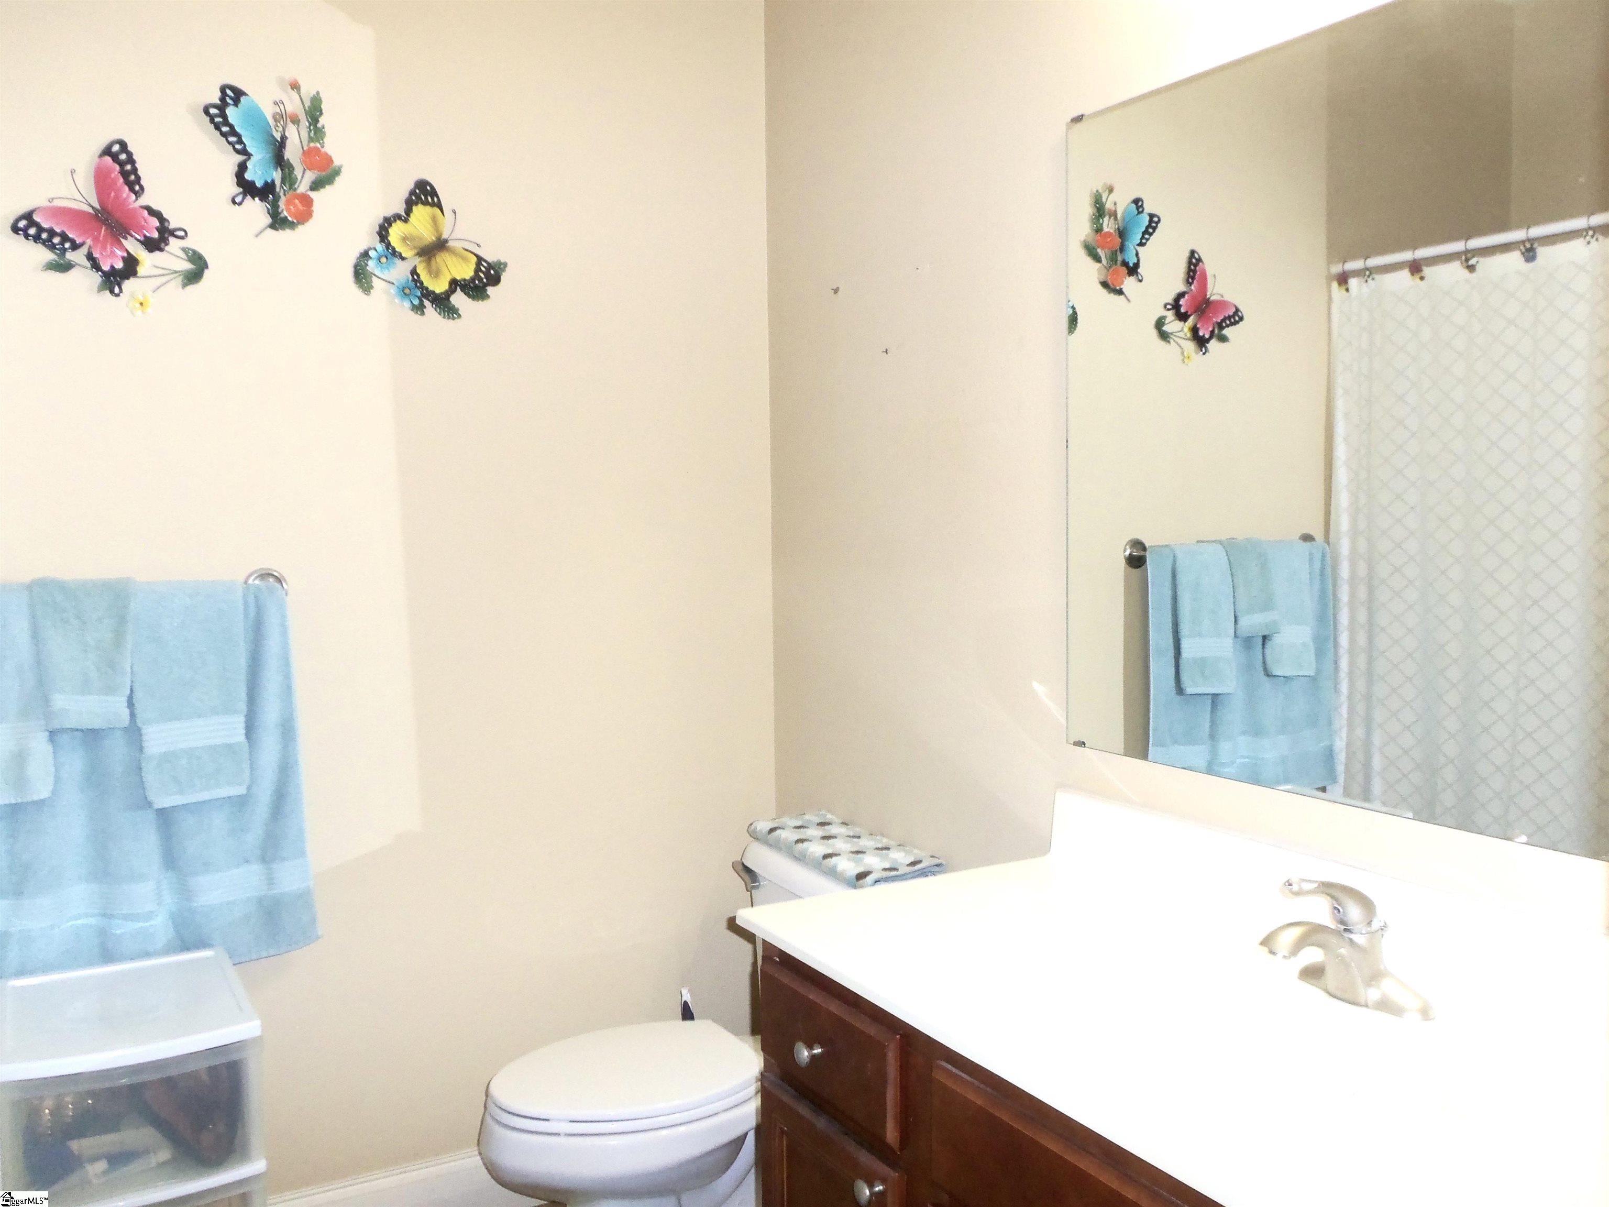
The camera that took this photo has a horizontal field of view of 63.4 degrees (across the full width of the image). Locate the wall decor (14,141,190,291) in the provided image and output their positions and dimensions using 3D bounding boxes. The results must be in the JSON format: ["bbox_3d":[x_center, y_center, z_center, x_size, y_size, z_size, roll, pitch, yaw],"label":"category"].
[{"bbox_3d":[-1.115,-0.614,2.063,0.248,0.250,0.045,-3,5,-30],"label":"wall decor"}]

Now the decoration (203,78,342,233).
[{"bbox_3d":[-0.886,-0.749,2.183,0.218,0.269,0.052,-3,5,-30],"label":"decoration"}]

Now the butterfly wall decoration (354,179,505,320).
[{"bbox_3d":[-0.663,-0.631,2.321,0.273,0.244,0.048,-3,5,-30],"label":"butterfly wall decoration"}]

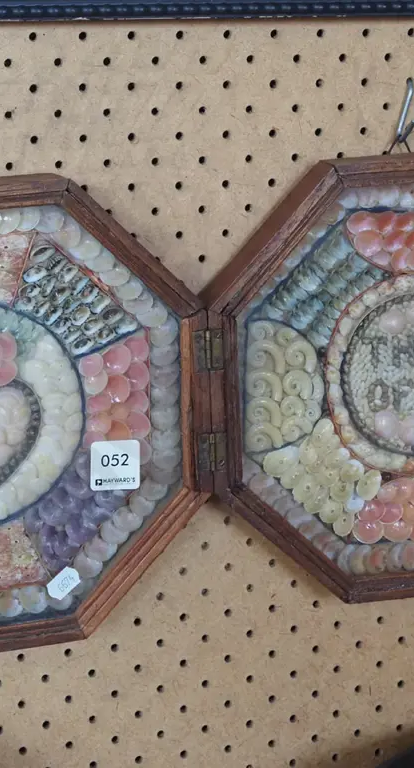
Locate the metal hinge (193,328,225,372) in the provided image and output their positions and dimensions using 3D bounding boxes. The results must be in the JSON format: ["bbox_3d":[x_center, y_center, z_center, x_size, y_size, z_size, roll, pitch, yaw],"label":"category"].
[{"bbox_3d":[0.001,-0.024,1.415,0.023,0.029,0.005,-5,12,-16],"label":"metal hinge"}]

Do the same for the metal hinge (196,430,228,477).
[{"bbox_3d":[0.004,0.050,1.430,0.022,0.029,0.005,-5,12,-16],"label":"metal hinge"}]

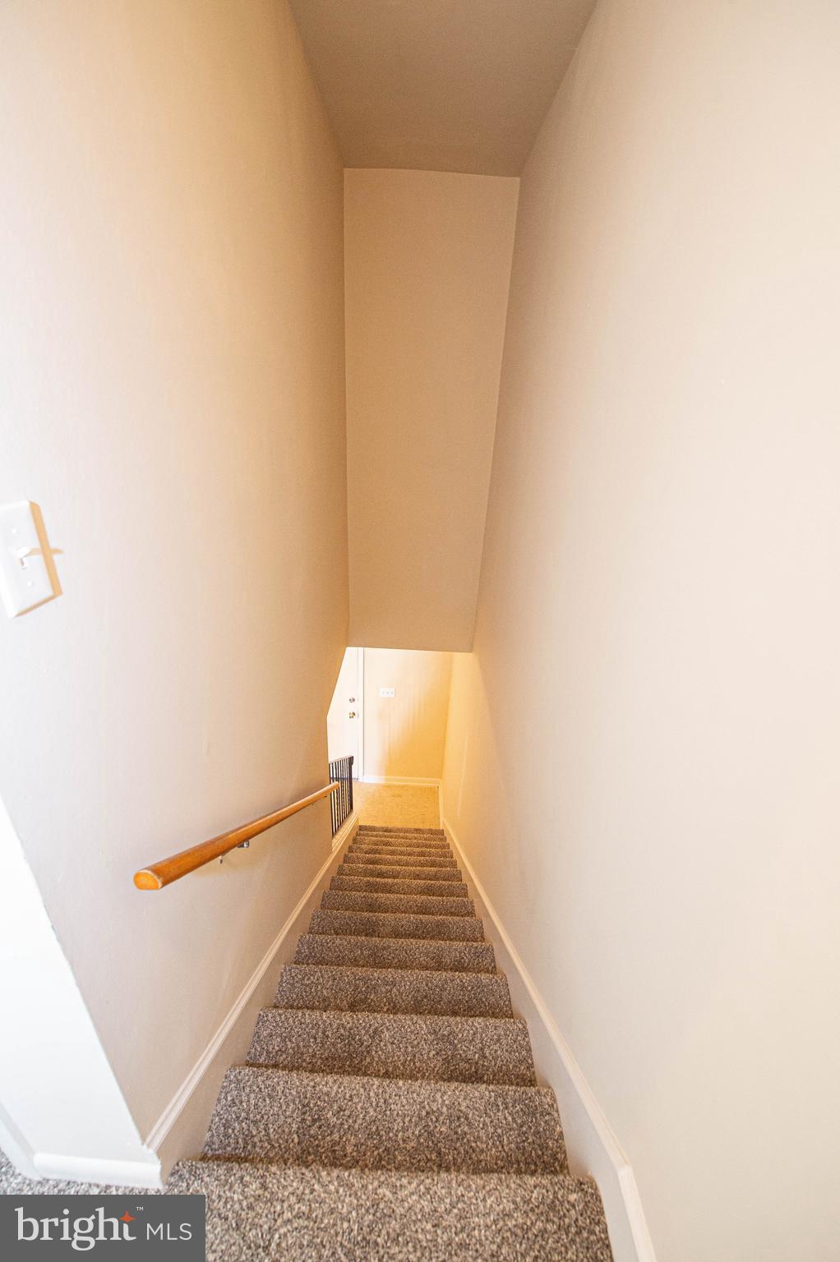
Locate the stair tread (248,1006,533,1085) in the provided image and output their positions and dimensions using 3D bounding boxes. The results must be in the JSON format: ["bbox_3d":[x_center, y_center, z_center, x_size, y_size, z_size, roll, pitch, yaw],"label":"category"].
[{"bbox_3d":[-0.092,1.391,1.570,0.900,0.050,0.275,3,24,-1],"label":"stair tread"}]

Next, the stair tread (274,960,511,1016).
[{"bbox_3d":[-0.101,1.457,1.878,0.900,0.050,0.275,3,24,-1],"label":"stair tread"}]

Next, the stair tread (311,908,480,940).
[{"bbox_3d":[-0.118,1.589,2.495,0.900,0.050,0.275,3,24,-1],"label":"stair tread"}]

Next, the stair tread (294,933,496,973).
[{"bbox_3d":[-0.110,1.523,2.187,0.900,0.050,0.275,3,24,-1],"label":"stair tread"}]

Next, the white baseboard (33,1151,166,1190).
[{"bbox_3d":[-0.660,1.117,1.014,0.257,0.090,0.016,3,24,-1],"label":"white baseboard"}]

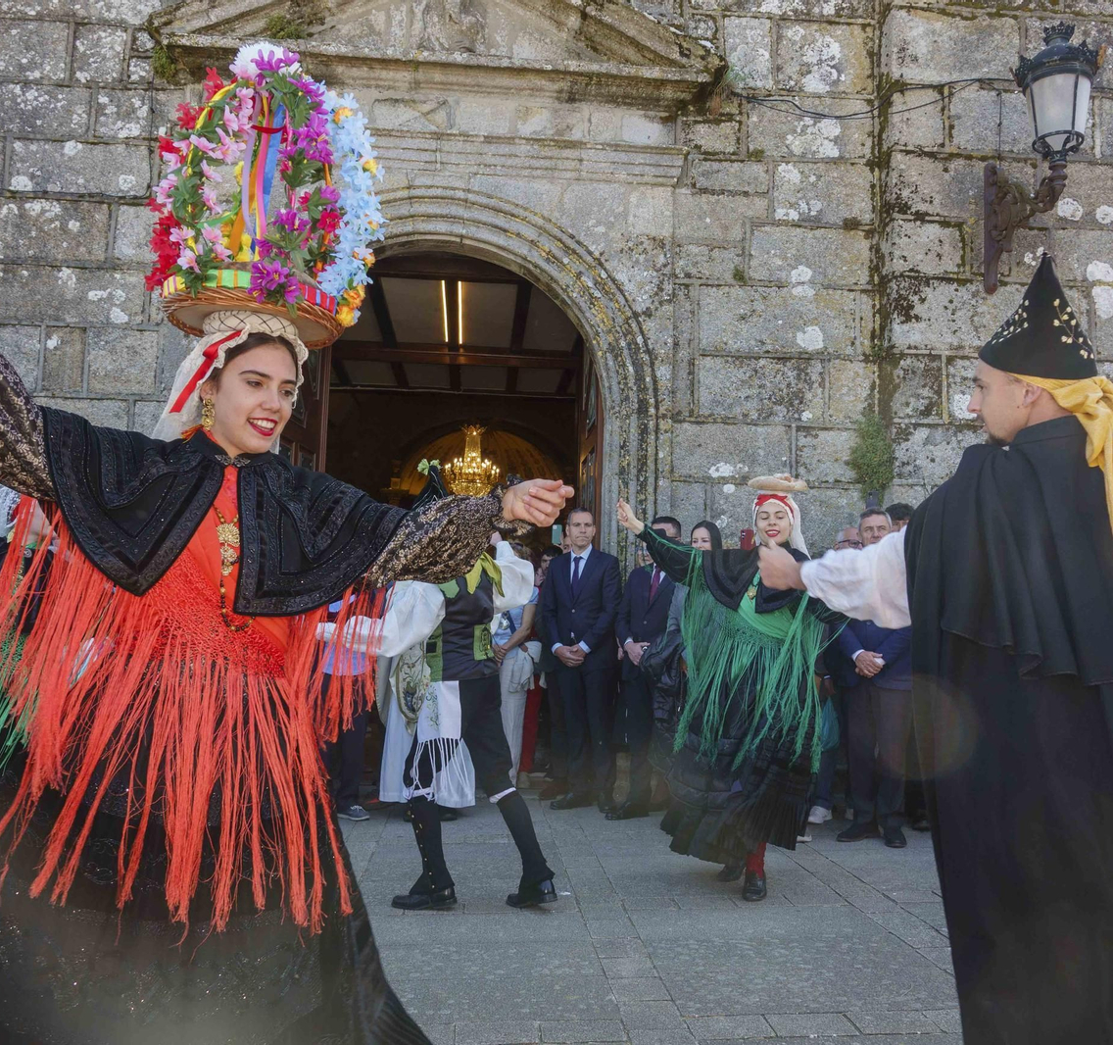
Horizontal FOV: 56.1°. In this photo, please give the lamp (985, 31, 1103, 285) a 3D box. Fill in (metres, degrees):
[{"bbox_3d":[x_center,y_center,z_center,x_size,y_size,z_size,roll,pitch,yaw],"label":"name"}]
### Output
[{"bbox_3d":[2.765,-2.127,6.062,0.500,1.309,1.026,1,-5,-5],"label":"lamp"}]

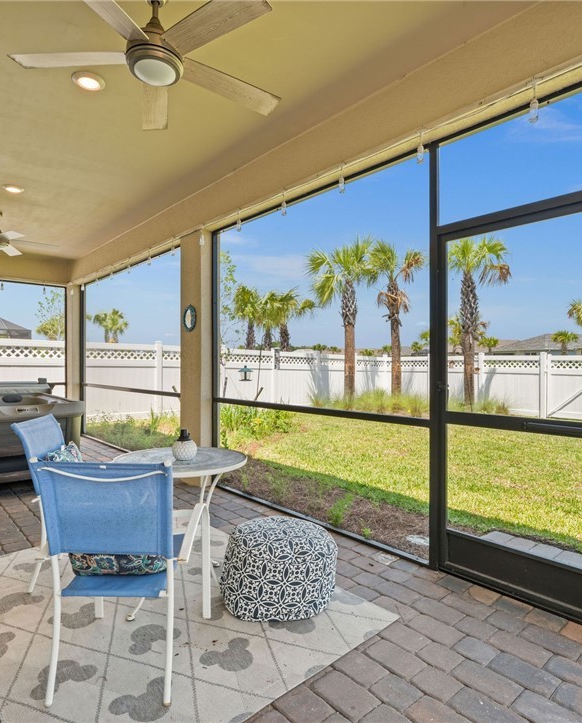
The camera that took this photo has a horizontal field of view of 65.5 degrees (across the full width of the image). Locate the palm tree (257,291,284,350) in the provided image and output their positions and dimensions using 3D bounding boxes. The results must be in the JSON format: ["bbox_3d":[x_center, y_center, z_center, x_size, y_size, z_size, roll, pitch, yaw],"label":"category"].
[{"bbox_3d":[-1.379,-1.328,29.005,2.000,6.448,2.000,0,0,-3],"label":"palm tree"}]

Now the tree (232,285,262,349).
[{"bbox_3d":[-2.020,-0.949,21.000,1.500,5.159,1.500,0,0,0],"label":"tree"}]

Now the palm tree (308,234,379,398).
[{"bbox_3d":[1.822,-1.312,15.404,2.500,5.887,2.500,0,0,7],"label":"palm tree"}]

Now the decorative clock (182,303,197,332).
[{"bbox_3d":[-1.075,-0.457,4.807,0.040,0.300,0.290,0,0,-41],"label":"decorative clock"}]

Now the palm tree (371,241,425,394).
[{"bbox_3d":[3.579,-1.218,15.200,1.850,5.696,1.850,0,0,0],"label":"palm tree"}]

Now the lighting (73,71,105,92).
[{"bbox_3d":[-1.336,-1.850,2.989,0.200,0.030,0.200,0,0,0],"label":"lighting"}]

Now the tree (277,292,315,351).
[{"bbox_3d":[0.209,-0.833,21.000,1.650,4.926,1.650,0,0,0],"label":"tree"}]

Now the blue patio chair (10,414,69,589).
[{"bbox_3d":[-1.200,0.800,2.720,0.700,0.920,0.560,0,0,-3],"label":"blue patio chair"}]

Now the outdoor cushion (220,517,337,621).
[{"bbox_3d":[-0.065,1.080,2.480,0.630,0.360,0.630,0,0,0],"label":"outdoor cushion"}]

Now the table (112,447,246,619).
[{"bbox_3d":[-0.622,0.900,2.510,0.745,0.720,0.745,0,0,0],"label":"table"}]

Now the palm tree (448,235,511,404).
[{"bbox_3d":[5.555,-1.051,13.400,1.800,5.363,1.800,0,0,0],"label":"palm tree"}]

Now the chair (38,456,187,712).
[{"bbox_3d":[-0.700,0.827,1.962,0.590,0.930,0.680,0,0,0],"label":"chair"}]

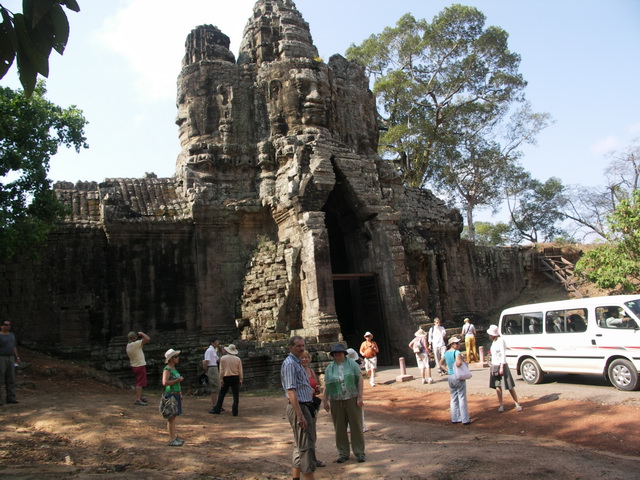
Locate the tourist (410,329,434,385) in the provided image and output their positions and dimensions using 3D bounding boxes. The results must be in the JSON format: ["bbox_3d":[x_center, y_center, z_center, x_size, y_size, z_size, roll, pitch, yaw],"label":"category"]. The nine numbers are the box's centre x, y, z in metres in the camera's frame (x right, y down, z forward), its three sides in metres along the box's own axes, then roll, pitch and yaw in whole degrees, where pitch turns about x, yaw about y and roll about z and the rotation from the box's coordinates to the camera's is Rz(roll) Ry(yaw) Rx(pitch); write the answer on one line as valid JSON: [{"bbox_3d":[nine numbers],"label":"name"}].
[{"bbox_3d":[2.990,3.450,15.400,0.600,1.674,0.450,-9,-11,30],"label":"tourist"}]

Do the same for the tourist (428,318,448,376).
[{"bbox_3d":[3.709,3.356,16.200,0.520,1.784,0.380,-3,-10,-10],"label":"tourist"}]

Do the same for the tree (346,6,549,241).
[{"bbox_3d":[10.098,-9.596,41.000,16.054,19.610,15.051,-5,-10,0],"label":"tree"}]

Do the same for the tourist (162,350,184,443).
[{"bbox_3d":[-2.576,2.755,9.100,0.400,1.667,0.480,-7,-10,15],"label":"tourist"}]

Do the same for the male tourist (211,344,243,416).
[{"bbox_3d":[-2.174,3.280,12.100,0.680,1.646,0.450,-2,-10,-7],"label":"male tourist"}]

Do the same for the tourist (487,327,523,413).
[{"bbox_3d":[3.544,2.458,9.950,0.520,1.650,0.540,3,-12,-39],"label":"tourist"}]

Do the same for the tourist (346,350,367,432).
[{"bbox_3d":[0.727,2.868,9.900,0.550,1.556,0.520,-2,-10,-6],"label":"tourist"}]

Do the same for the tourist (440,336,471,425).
[{"bbox_3d":[2.574,2.653,9.800,0.560,1.609,0.440,-11,-12,39],"label":"tourist"}]

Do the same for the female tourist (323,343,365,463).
[{"bbox_3d":[0.335,2.307,7.400,0.600,1.657,0.360,-6,-10,5],"label":"female tourist"}]

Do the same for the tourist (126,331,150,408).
[{"bbox_3d":[-4.241,2.993,12.100,0.500,1.730,0.500,-2,-10,-15],"label":"tourist"}]

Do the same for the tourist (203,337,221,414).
[{"bbox_3d":[-2.554,3.191,12.300,0.550,1.722,0.520,-3,-10,-3],"label":"tourist"}]

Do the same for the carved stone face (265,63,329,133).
[{"bbox_3d":[-1.153,-6.809,25.000,2.800,3.100,1.700,1,-11,-30],"label":"carved stone face"}]

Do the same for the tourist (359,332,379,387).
[{"bbox_3d":[1.539,3.701,16.100,0.580,1.657,0.460,-4,-10,3],"label":"tourist"}]

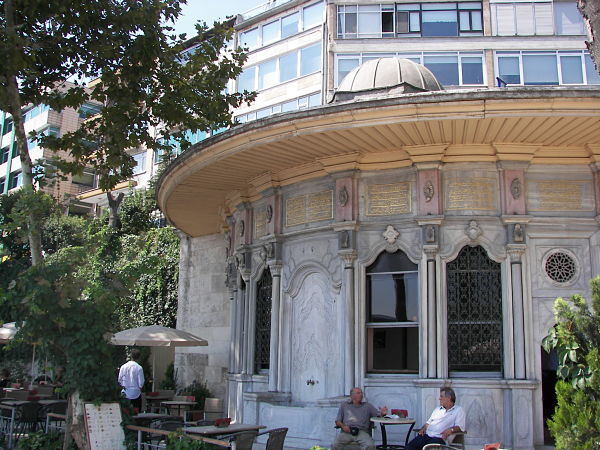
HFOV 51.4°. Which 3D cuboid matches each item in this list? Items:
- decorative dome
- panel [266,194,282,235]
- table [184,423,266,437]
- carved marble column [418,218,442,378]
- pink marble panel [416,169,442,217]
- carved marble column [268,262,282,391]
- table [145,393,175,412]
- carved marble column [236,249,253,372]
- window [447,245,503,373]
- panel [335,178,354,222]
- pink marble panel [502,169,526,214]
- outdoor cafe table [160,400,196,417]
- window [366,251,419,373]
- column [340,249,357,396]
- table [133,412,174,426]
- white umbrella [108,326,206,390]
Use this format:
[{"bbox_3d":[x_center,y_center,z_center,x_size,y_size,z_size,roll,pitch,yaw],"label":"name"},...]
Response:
[{"bbox_3d":[2.266,-3.523,15.684,2.641,1.320,2.641,-1,-12,10],"label":"decorative dome"},{"bbox_3d":[-0.550,-0.189,13.037,0.140,0.810,0.345,9,-14,-32],"label":"panel"},{"bbox_3d":[-0.908,2.794,7.374,0.600,0.730,0.900,-8,-15,37],"label":"table"},{"bbox_3d":[2.259,1.226,10.679,0.330,2.724,0.270,-3,-13,18],"label":"carved marble column"},{"bbox_3d":[2.228,-0.565,10.794,0.381,0.822,0.120,-2,-12,15],"label":"pink marble panel"},{"bbox_3d":[-0.505,2.025,12.618,0.220,2.578,0.220,1,-12,0],"label":"carved marble column"},{"bbox_3d":[-2.733,3.715,12.031,0.660,0.740,0.660,1,-12,0],"label":"table"},{"bbox_3d":[-1.236,1.889,13.837,0.260,2.774,0.300,6,-13,-21],"label":"carved marble column"},{"bbox_3d":[2.950,1.394,10.520,0.910,2.129,0.120,0,-12,4],"label":"window"},{"bbox_3d":[0.858,-0.452,11.602,0.345,0.810,0.120,-7,-15,34],"label":"panel"},{"bbox_3d":[3.724,-0.550,10.858,0.345,0.810,0.120,1,-12,0],"label":"pink marble panel"},{"bbox_3d":[-2.129,3.486,10.869,0.660,0.740,0.660,1,-12,0],"label":"outdoor cafe table"},{"bbox_3d":[1.619,1.497,10.951,0.947,2.126,0.120,-4,-13,23],"label":"window"},{"bbox_3d":[0.889,1.724,11.261,0.280,2.598,0.260,1,-12,0],"label":"column"},{"bbox_3d":[-2.017,3.062,8.727,0.640,0.730,0.640,-8,-15,37],"label":"table"},{"bbox_3d":[-2.968,3.129,12.718,2.050,2.156,2.050,1,-12,0],"label":"white umbrella"}]

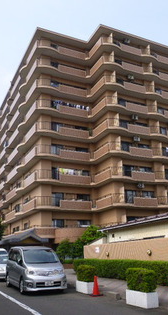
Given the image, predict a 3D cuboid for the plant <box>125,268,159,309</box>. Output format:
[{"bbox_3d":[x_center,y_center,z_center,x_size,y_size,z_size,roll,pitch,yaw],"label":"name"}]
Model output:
[{"bbox_3d":[1.745,3.975,9.338,0.500,1.060,1.020,6,-19,-26],"label":"plant"}]

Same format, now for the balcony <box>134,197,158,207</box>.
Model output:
[{"bbox_3d":[6.589,4.778,32.905,3.094,0.871,0.500,7,-20,-25],"label":"balcony"}]

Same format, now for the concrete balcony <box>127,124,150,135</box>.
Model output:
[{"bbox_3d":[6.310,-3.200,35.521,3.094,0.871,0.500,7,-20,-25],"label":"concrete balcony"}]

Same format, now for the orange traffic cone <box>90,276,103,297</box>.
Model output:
[{"bbox_3d":[0.482,4.977,11.828,0.390,0.700,0.390,6,-19,-26],"label":"orange traffic cone"}]

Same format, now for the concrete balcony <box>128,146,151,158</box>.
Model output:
[{"bbox_3d":[6.575,-0.361,36.592,3.407,1.015,1.200,6,-19,-26],"label":"concrete balcony"}]

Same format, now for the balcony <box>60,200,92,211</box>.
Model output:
[{"bbox_3d":[-0.945,5.144,33.220,3.724,0.871,0.500,7,-20,-25],"label":"balcony"}]

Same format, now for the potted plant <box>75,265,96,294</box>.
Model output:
[{"bbox_3d":[0.087,4.961,12.374,0.500,0.980,1.020,7,-20,-25],"label":"potted plant"}]

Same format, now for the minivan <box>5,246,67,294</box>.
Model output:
[{"bbox_3d":[-2.364,5.117,14.031,1.710,1.850,4.730,6,-19,-24],"label":"minivan"}]

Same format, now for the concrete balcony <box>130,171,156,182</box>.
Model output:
[{"bbox_3d":[6.496,2.118,33.777,3.094,0.871,0.500,7,-20,-25],"label":"concrete balcony"}]

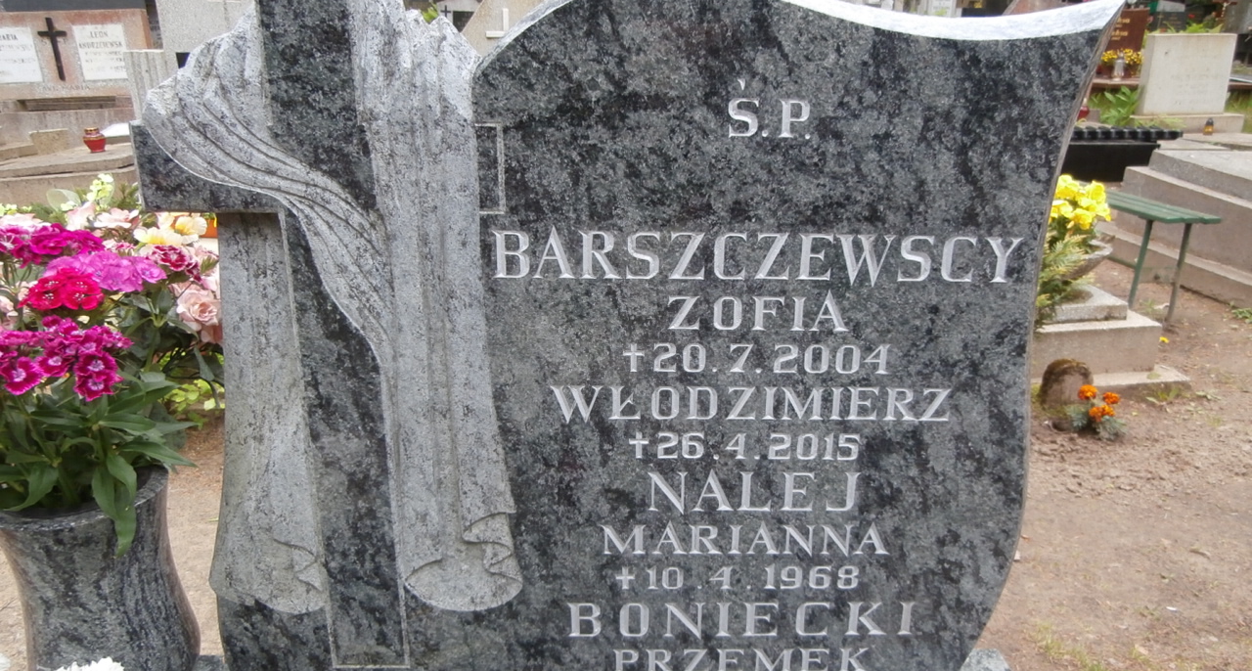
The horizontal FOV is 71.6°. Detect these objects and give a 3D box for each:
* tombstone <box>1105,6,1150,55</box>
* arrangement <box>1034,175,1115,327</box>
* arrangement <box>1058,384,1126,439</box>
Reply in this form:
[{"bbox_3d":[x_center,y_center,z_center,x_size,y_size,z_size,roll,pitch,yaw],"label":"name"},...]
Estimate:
[{"bbox_3d":[5.012,-2.999,8.800,0.620,0.640,0.120,0,16,0],"label":"tombstone"},{"bbox_3d":[1.606,-0.326,3.200,0.350,0.500,0.330,0,16,0],"label":"arrangement"},{"bbox_3d":[1.393,0.233,2.600,0.180,0.155,0.150,0,16,0],"label":"arrangement"}]

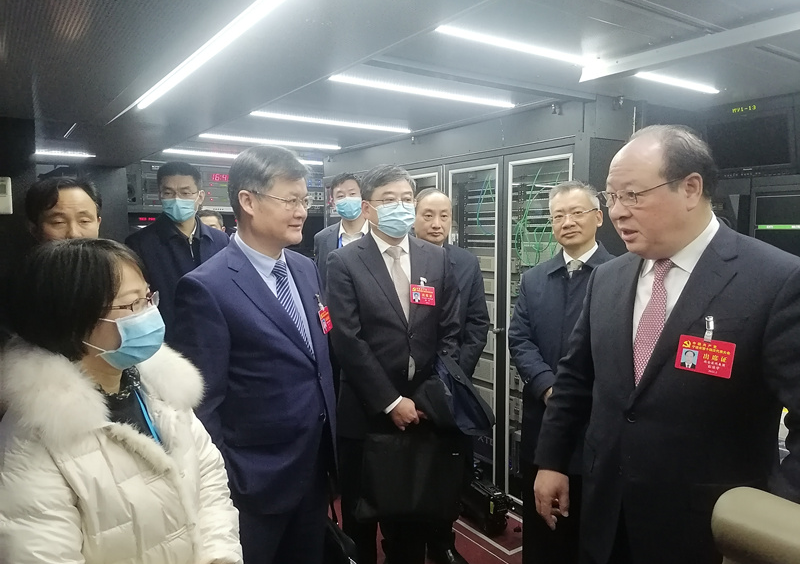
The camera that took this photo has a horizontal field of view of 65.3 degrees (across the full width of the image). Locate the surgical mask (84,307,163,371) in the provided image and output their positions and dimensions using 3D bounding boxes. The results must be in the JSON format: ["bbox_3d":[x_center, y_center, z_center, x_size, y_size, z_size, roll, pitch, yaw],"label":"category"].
[{"bbox_3d":[-0.494,0.101,1.120,0.110,0.105,0.130,3,6,3],"label":"surgical mask"}]

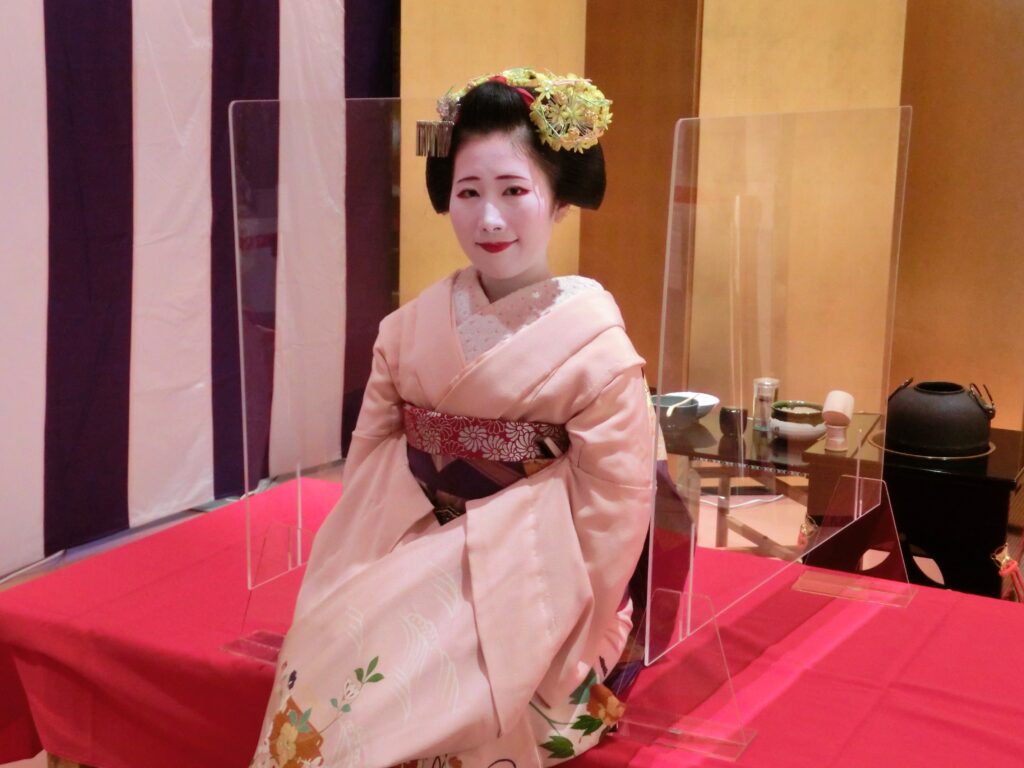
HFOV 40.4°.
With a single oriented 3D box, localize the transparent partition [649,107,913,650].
[{"bbox_3d":[0.424,-0.049,2.059,0.030,0.695,0.843,10,16,33],"label":"transparent partition"}]

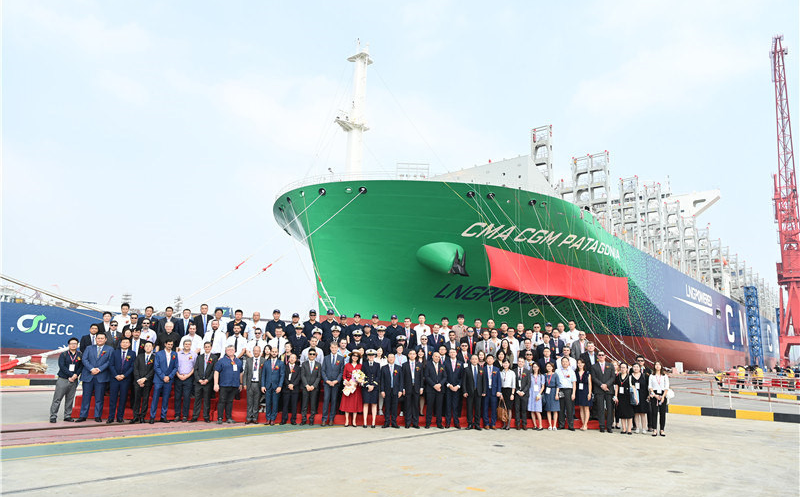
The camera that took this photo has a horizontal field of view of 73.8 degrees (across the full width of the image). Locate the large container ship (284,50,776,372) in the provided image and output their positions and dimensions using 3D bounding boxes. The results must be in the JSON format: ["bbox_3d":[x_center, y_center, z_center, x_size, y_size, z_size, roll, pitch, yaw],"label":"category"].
[{"bbox_3d":[105.907,20.590,205.100,51.000,68.500,366.000,-9,-16,40],"label":"large container ship"}]

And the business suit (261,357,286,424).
[{"bbox_3d":[-2.893,3.205,12.122,0.520,1.426,0.320,4,-12,-10],"label":"business suit"}]

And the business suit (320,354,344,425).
[{"bbox_3d":[-1.581,3.214,12.282,0.520,1.560,0.330,3,-12,-7],"label":"business suit"}]

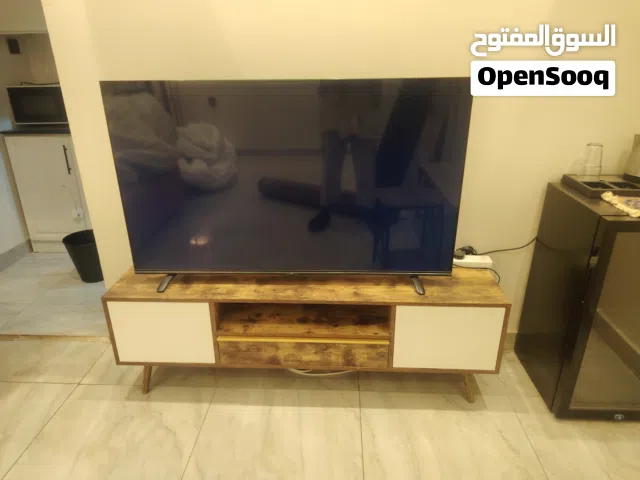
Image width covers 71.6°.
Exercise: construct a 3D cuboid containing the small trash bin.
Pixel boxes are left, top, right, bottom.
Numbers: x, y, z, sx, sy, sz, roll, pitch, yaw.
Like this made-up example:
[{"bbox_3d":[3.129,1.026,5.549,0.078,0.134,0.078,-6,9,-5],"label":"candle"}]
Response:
[{"bbox_3d":[-1.408,0.110,2.737,0.262,0.277,0.262,0,23,3],"label":"small trash bin"}]

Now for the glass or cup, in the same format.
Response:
[{"bbox_3d":[1.024,-0.296,1.669,0.080,0.125,0.080,0,23,3],"label":"glass or cup"}]

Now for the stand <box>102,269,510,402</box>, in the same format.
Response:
[{"bbox_3d":[-0.054,0.374,1.833,1.478,0.471,0.320,0,23,3],"label":"stand"}]

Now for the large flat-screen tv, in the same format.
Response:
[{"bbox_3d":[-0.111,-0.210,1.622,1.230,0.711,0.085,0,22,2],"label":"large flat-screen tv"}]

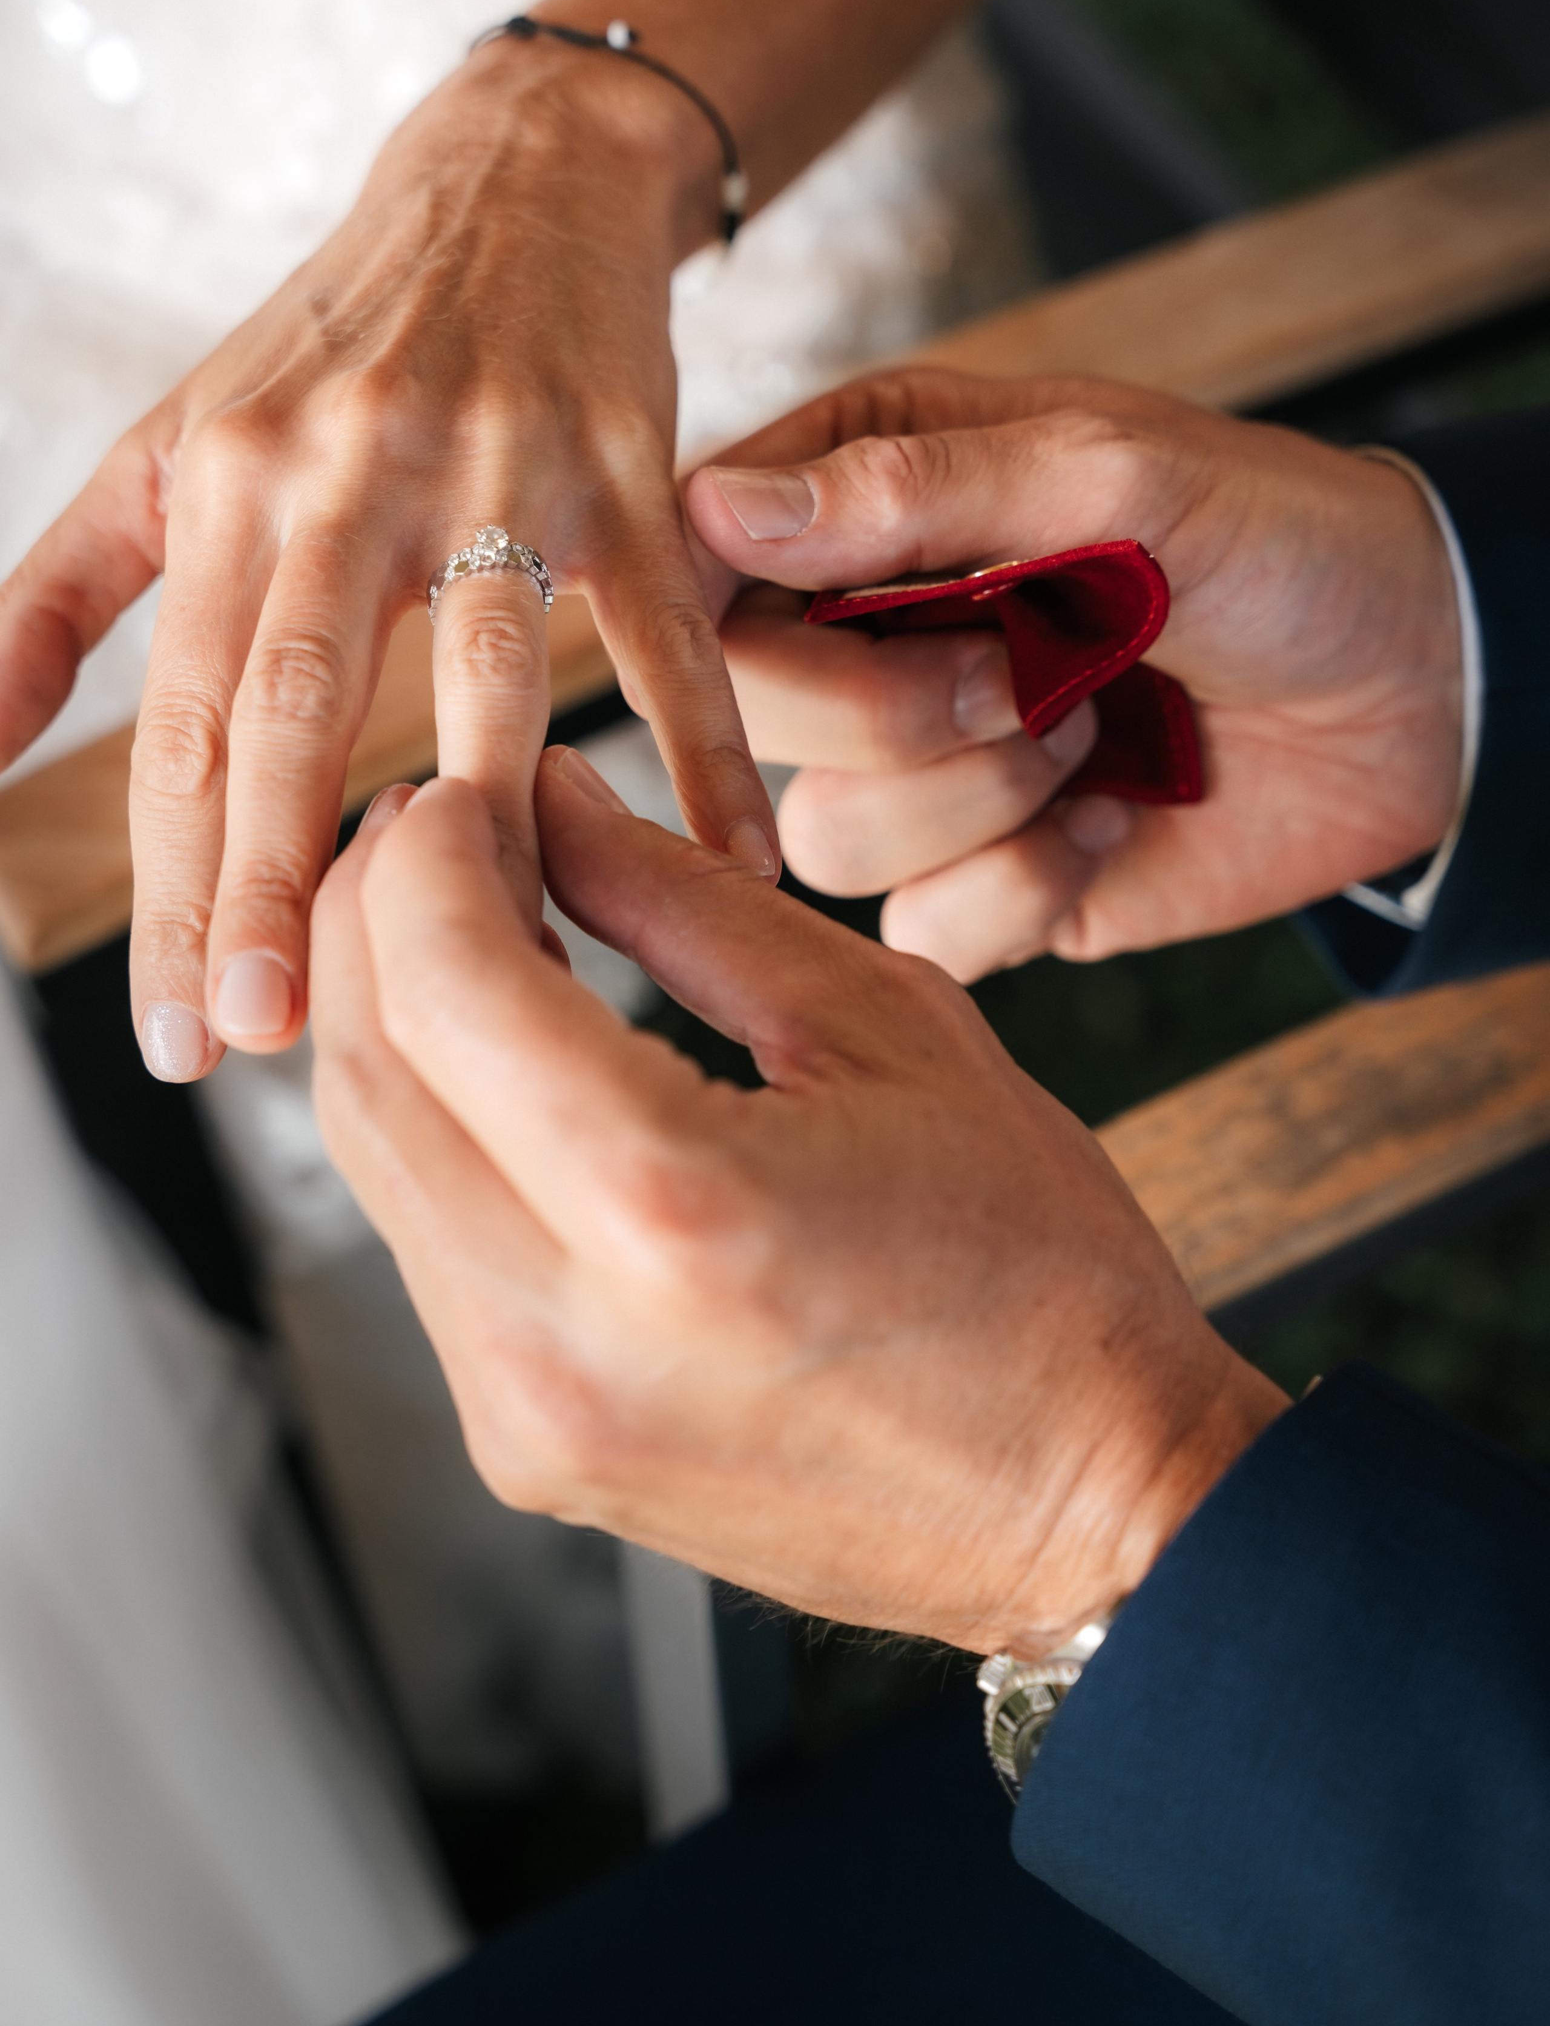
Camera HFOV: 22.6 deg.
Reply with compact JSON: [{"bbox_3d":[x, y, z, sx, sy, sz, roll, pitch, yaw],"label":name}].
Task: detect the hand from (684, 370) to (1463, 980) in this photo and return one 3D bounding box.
[{"bbox_3d":[0.050,-0.056,0.645,0.128,0.098,0.082,0,14,0],"label":"hand"}]

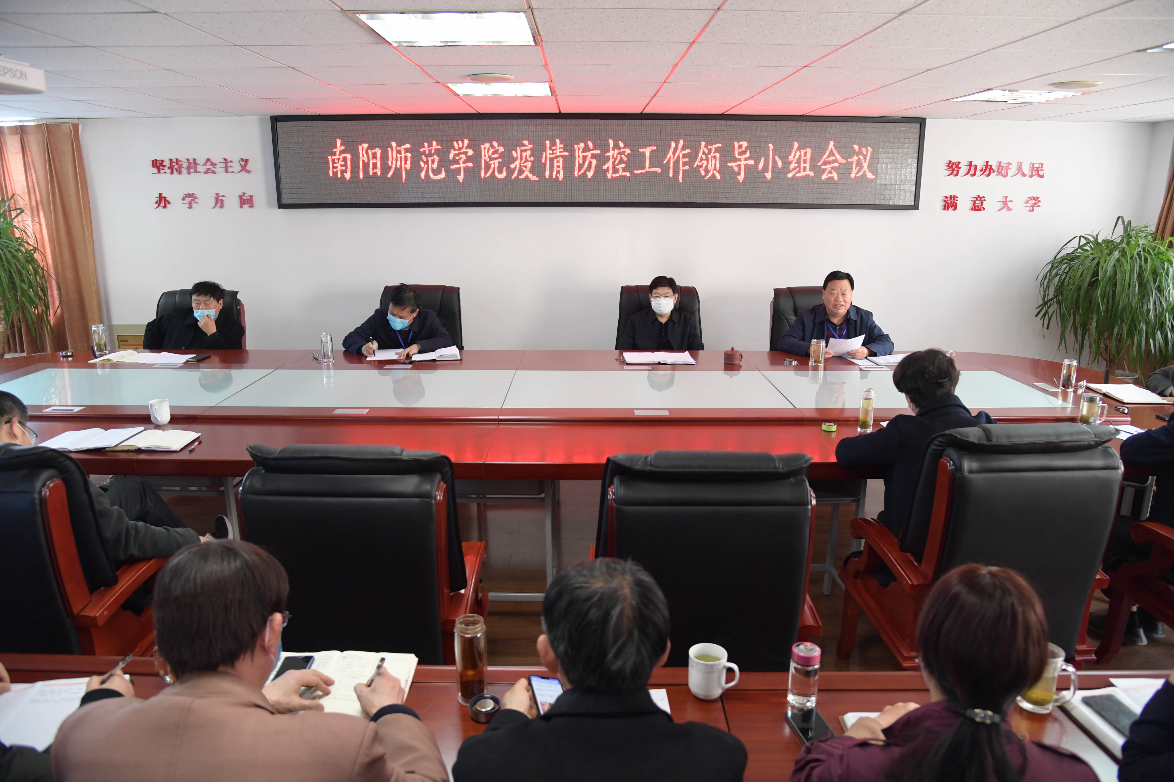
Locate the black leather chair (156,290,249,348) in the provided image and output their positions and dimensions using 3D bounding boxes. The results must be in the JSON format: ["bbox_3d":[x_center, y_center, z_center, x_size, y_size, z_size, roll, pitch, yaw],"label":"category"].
[{"bbox_3d":[-2.708,-0.114,5.387,0.610,1.140,0.690,0,14,0],"label":"black leather chair"}]

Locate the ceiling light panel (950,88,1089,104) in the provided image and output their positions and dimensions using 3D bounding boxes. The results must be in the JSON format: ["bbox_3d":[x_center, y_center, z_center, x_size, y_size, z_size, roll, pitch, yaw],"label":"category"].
[{"bbox_3d":[2.490,-1.731,4.551,0.600,0.055,0.600,0,14,0],"label":"ceiling light panel"}]

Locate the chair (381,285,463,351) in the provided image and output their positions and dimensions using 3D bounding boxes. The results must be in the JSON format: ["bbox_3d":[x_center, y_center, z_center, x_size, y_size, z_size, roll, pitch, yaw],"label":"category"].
[{"bbox_3d":[-1.085,-0.096,5.030,0.610,1.100,0.700,0,14,0],"label":"chair"}]

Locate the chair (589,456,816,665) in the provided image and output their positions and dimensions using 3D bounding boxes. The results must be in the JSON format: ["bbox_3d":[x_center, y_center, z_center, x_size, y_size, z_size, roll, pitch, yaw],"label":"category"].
[{"bbox_3d":[0.287,0.607,2.304,0.610,1.100,0.700,0,14,0],"label":"chair"}]

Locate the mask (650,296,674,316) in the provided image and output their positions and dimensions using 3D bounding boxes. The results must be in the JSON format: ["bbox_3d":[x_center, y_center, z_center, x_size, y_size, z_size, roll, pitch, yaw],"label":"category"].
[{"bbox_3d":[0.502,-0.569,5.220,0.150,0.125,0.090,2,18,8],"label":"mask"}]

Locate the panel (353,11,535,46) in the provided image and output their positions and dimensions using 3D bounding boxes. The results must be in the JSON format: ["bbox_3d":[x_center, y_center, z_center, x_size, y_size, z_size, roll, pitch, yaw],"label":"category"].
[{"bbox_3d":[-0.479,-1.313,2.759,0.600,0.055,0.600,0,14,0],"label":"panel"}]

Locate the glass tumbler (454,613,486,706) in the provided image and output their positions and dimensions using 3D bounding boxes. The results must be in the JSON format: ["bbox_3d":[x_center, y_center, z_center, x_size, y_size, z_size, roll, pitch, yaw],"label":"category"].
[{"bbox_3d":[-0.229,0.528,1.536,0.059,0.172,0.059,0,14,0],"label":"glass tumbler"}]

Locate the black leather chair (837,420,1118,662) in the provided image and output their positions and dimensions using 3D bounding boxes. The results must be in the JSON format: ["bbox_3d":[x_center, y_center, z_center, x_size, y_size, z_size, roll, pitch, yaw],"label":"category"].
[{"bbox_3d":[1.270,0.596,2.656,0.610,1.140,0.690,0,14,-2],"label":"black leather chair"}]

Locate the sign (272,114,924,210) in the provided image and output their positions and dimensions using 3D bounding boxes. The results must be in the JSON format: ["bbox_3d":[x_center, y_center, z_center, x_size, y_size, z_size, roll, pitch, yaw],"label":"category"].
[{"bbox_3d":[0.095,-1.729,5.906,4.870,0.680,0.100,0,14,0],"label":"sign"}]

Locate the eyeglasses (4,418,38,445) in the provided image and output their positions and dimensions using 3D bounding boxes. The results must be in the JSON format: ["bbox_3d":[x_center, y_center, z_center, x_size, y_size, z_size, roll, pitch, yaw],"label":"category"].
[{"bbox_3d":[-1.737,0.120,2.307,0.140,0.045,0.140,3,-23,9],"label":"eyeglasses"}]

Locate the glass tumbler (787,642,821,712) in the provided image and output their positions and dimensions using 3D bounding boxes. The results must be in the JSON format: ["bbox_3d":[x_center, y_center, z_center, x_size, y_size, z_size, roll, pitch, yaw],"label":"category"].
[{"bbox_3d":[0.461,0.600,1.663,0.062,0.134,0.062,0,14,0],"label":"glass tumbler"}]

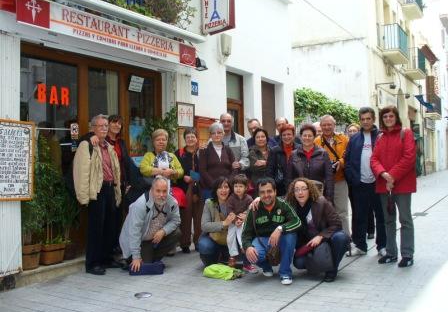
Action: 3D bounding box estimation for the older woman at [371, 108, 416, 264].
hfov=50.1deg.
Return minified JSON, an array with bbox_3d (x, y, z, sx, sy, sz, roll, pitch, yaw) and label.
[{"bbox_3d":[1.787,0.308,5.050,0.500,1.660,0.380,-1,0,27],"label":"older woman"}]

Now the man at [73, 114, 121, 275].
[{"bbox_3d":[-1.358,0.381,5.120,0.510,1.670,0.370,-1,0,-38],"label":"man"}]

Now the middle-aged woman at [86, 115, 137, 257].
[{"bbox_3d":[-1.228,0.358,5.320,0.560,1.610,0.420,-1,0,-18],"label":"middle-aged woman"}]

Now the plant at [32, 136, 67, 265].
[{"bbox_3d":[-1.847,0.453,5.070,0.350,1.350,0.350,-1,0,31],"label":"plant"}]

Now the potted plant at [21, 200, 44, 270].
[{"bbox_3d":[-1.930,0.735,4.770,0.290,0.780,0.310,-1,0,32],"label":"potted plant"}]

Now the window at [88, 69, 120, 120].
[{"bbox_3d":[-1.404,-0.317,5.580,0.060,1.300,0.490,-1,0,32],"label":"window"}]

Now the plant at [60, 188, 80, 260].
[{"bbox_3d":[-1.689,0.730,5.270,0.250,0.790,0.250,-1,0,31],"label":"plant"}]

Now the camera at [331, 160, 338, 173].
[{"bbox_3d":[1.286,0.118,5.600,0.100,0.120,0.080,-1,0,25],"label":"camera"}]

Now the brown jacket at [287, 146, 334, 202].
[{"bbox_3d":[0.965,0.215,5.350,0.530,0.660,0.320,-1,0,9],"label":"brown jacket"}]

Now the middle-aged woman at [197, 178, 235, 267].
[{"bbox_3d":[-0.097,0.721,5.140,0.470,0.960,0.580,-1,0,-17],"label":"middle-aged woman"}]

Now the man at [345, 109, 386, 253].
[{"bbox_3d":[1.657,0.290,5.570,0.540,1.700,0.380,-1,0,18],"label":"man"}]

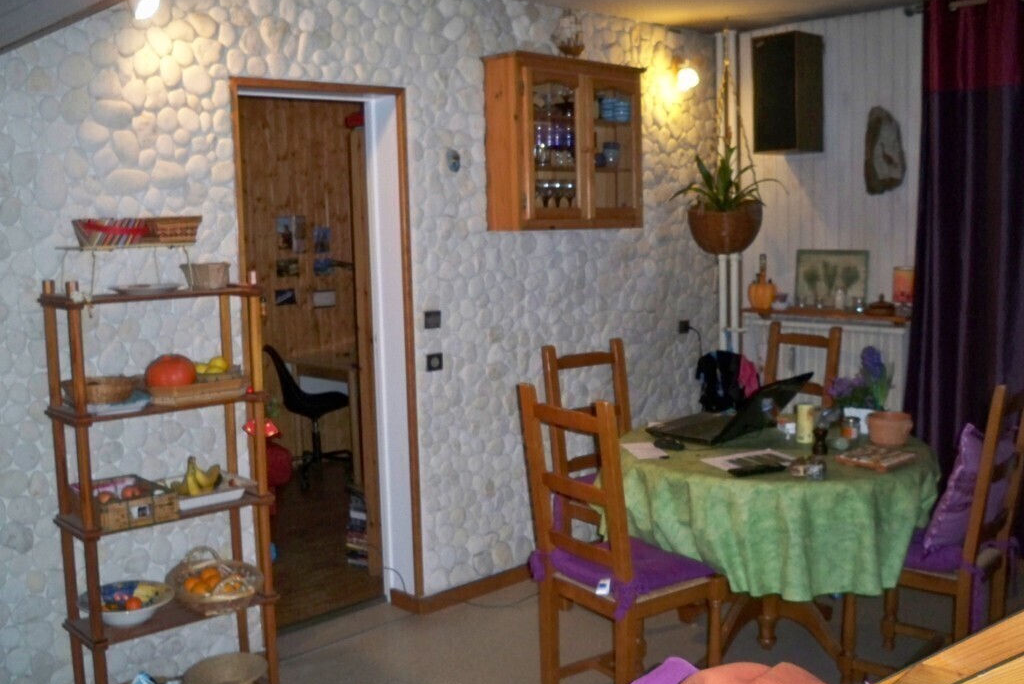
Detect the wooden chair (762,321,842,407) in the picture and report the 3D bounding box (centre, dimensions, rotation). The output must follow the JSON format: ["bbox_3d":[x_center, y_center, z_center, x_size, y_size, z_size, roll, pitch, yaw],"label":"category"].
[{"bbox_3d":[1.133,0.476,4.563,0.490,1.069,0.430,-5,7,-31],"label":"wooden chair"}]

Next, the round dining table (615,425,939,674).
[{"bbox_3d":[0.916,0.738,3.699,1.090,0.750,1.090,-1,6,0],"label":"round dining table"}]

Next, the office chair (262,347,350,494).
[{"bbox_3d":[-1.209,0.426,6.147,0.500,0.800,0.500,-3,7,-10],"label":"office chair"}]

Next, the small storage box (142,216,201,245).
[{"bbox_3d":[-1.014,-0.328,3.083,0.145,0.078,0.130,-7,9,-41],"label":"small storage box"}]

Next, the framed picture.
[{"bbox_3d":[1.462,-0.294,4.745,0.025,0.250,0.365,0,4,-41],"label":"framed picture"}]

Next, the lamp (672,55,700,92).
[{"bbox_3d":[0.797,-1.227,4.732,0.100,0.150,0.125,-7,9,-41],"label":"lamp"}]

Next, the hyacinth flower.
[{"bbox_3d":[1.165,0.119,3.470,0.205,0.210,0.160,1,7,19],"label":"hyacinth flower"}]

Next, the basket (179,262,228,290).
[{"bbox_3d":[-0.988,-0.209,3.296,0.135,0.085,0.110,-7,8,-41],"label":"basket"}]

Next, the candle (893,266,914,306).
[{"bbox_3d":[1.649,-0.238,4.356,0.095,0.155,0.095,-7,9,-41],"label":"candle"}]

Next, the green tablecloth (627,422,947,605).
[{"bbox_3d":[0.911,0.545,3.677,1.140,0.360,1.140,-1,6,0],"label":"green tablecloth"}]

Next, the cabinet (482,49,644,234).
[{"bbox_3d":[0.233,-0.792,4.217,0.720,0.660,0.210,-7,9,-41],"label":"cabinet"}]

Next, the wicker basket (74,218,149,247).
[{"bbox_3d":[-1.152,-0.311,2.961,0.165,0.085,0.145,-7,9,-41],"label":"wicker basket"}]

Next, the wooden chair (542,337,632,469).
[{"bbox_3d":[0.428,0.525,4.001,0.440,1.020,0.460,-6,8,-36],"label":"wooden chair"}]

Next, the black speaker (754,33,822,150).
[{"bbox_3d":[1.264,-1.130,4.734,0.225,0.510,0.232,-7,8,-41],"label":"black speaker"}]

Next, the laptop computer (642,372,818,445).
[{"bbox_3d":[0.804,0.235,3.837,0.455,0.225,0.405,4,9,42],"label":"laptop computer"}]

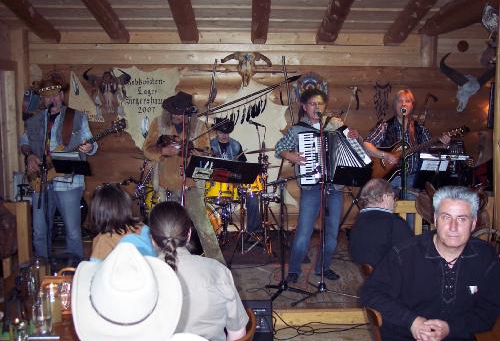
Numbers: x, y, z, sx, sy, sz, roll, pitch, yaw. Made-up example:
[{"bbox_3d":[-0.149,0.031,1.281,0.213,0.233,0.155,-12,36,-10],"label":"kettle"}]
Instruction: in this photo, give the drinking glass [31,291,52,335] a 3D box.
[{"bbox_3d":[-0.787,0.541,2.130,0.072,0.150,0.072,0,5,0],"label":"drinking glass"}]

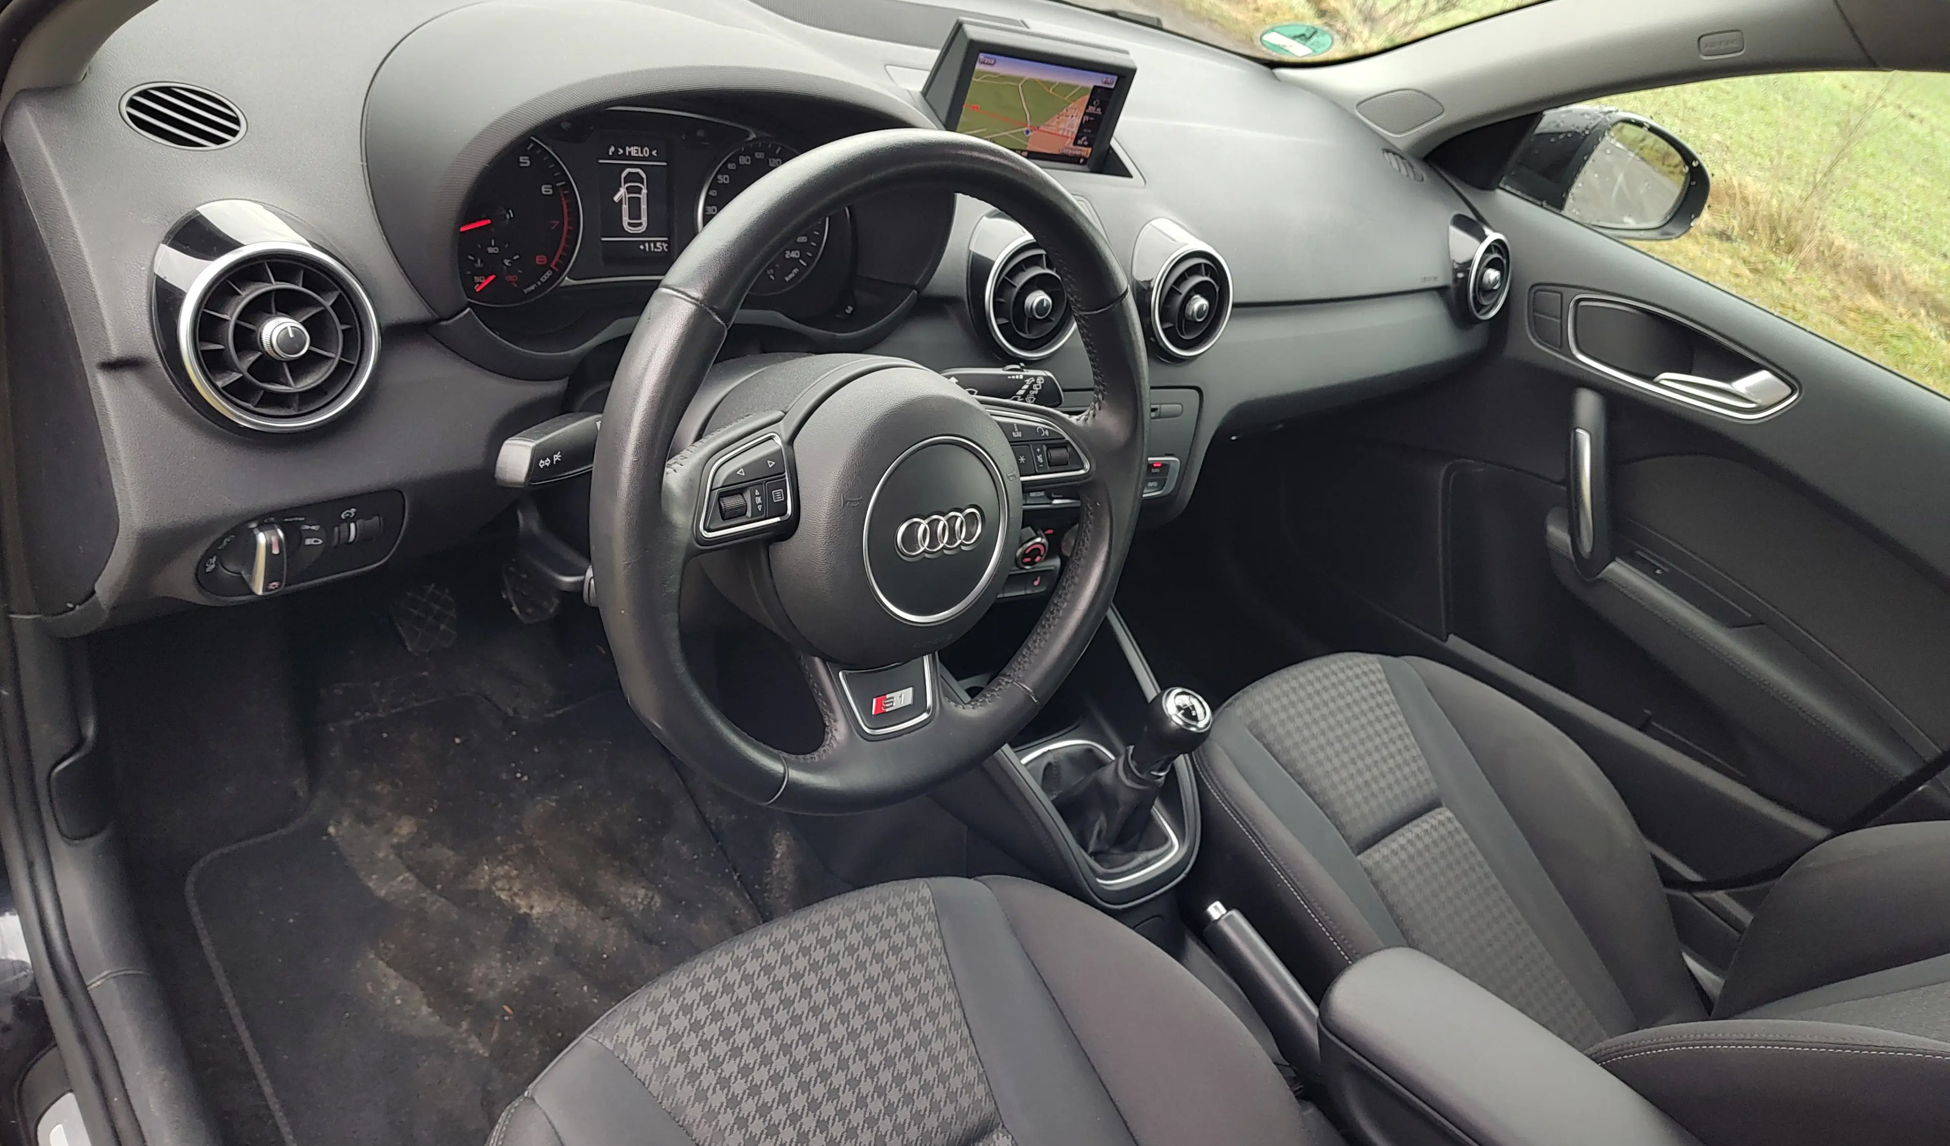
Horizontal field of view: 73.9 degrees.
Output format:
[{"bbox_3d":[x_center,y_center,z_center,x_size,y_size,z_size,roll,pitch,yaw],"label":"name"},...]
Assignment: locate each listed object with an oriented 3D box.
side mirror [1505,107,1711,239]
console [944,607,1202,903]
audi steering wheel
[{"bbox_3d":[0.753,-0.476,1.516,0.220,0.130,0.125,-5,41,-34],"label":"side mirror"},{"bbox_3d":[0.090,0.147,1.161,0.200,0.160,0.280,-13,47,-41],"label":"console"},{"bbox_3d":[-0.047,-0.050,0.712,0.370,0.370,0.100,-13,26,-41],"label":"audi steering wheel"}]

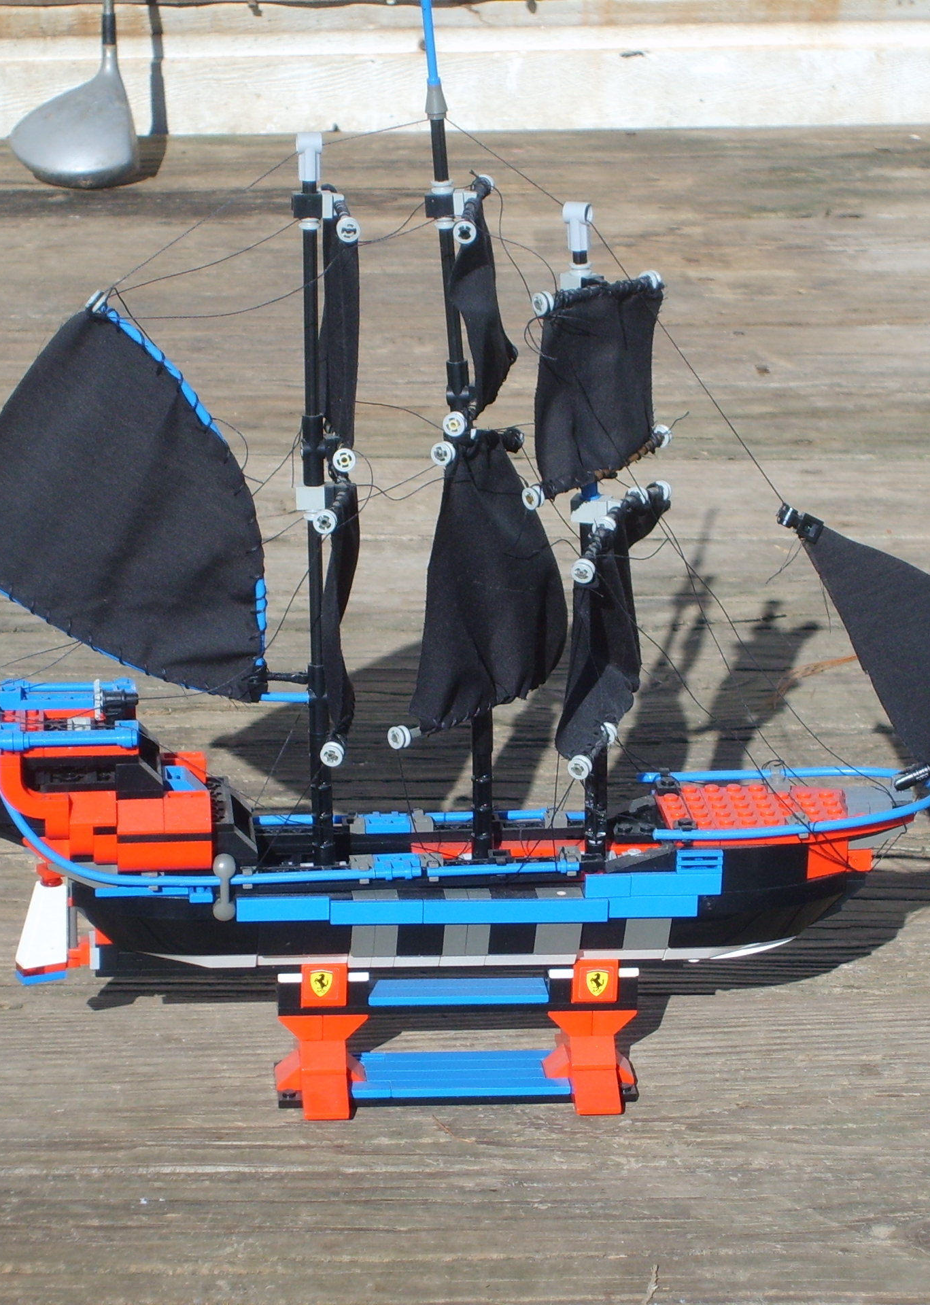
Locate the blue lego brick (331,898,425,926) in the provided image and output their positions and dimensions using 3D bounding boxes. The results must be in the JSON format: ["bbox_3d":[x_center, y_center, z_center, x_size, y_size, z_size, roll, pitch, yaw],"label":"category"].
[{"bbox_3d":[-0.030,0.089,1.409,0.032,0.009,0.007,-1,10,-3],"label":"blue lego brick"}]

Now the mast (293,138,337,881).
[{"bbox_3d":[-0.051,-0.049,1.390,0.011,0.261,0.011,-2,19,-5],"label":"mast"}]

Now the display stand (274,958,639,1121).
[{"bbox_3d":[-0.003,0.132,1.458,0.128,0.052,0.053,-1,18,-3],"label":"display stand"}]

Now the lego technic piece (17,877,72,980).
[{"bbox_3d":[-0.149,0.098,1.436,0.017,0.037,0.008,-8,20,-24],"label":"lego technic piece"}]

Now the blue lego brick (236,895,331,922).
[{"bbox_3d":[-0.063,0.088,1.410,0.032,0.009,0.007,-1,10,-3],"label":"blue lego brick"}]

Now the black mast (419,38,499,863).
[{"bbox_3d":[-0.003,-0.066,1.388,0.011,0.297,0.011,-5,19,-4],"label":"black mast"}]

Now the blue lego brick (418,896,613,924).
[{"bbox_3d":[0.018,0.089,1.411,0.064,0.009,0.007,-1,10,-3],"label":"blue lego brick"}]

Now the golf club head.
[{"bbox_3d":[-0.287,-0.384,2.981,0.095,0.070,0.102,-1,38,-3],"label":"golf club head"}]

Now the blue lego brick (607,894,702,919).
[{"bbox_3d":[0.065,0.088,1.419,0.032,0.009,0.007,-1,10,-3],"label":"blue lego brick"}]

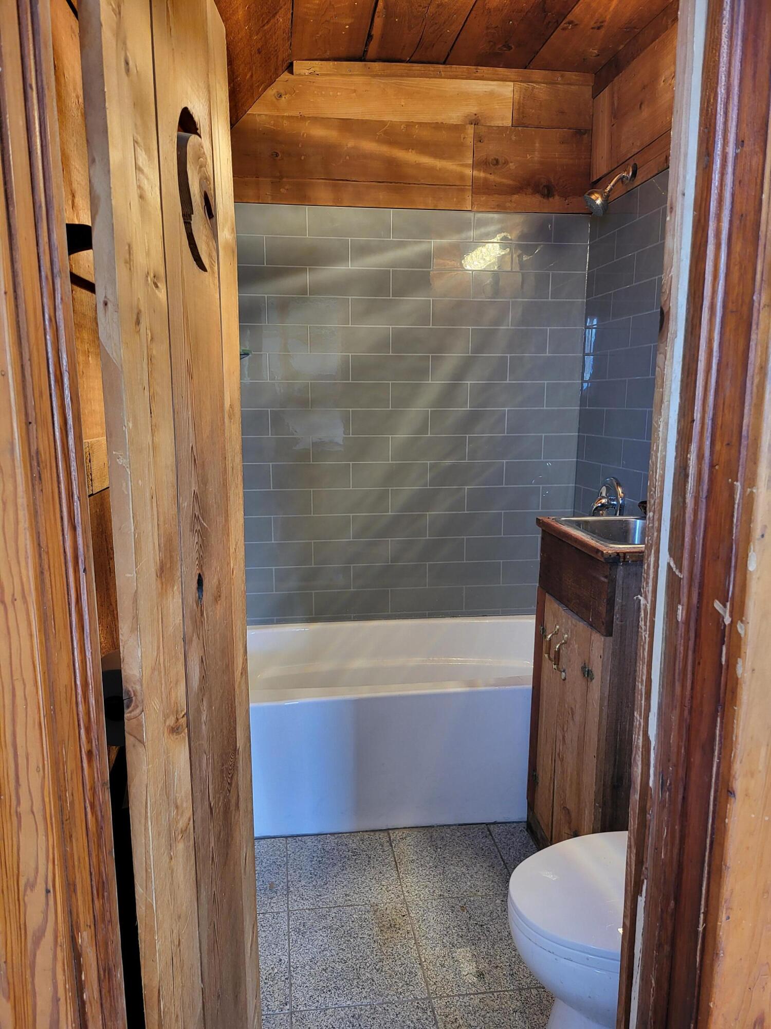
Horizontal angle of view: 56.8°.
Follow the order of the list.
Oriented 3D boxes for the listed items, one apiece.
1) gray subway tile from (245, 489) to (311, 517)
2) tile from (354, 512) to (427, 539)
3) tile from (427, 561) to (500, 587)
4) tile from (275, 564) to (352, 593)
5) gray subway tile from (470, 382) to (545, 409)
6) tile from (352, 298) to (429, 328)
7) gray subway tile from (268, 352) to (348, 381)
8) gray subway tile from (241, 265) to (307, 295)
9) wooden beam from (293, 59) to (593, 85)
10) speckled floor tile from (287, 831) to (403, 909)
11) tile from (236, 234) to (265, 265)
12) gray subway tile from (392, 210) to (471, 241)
[{"bbox_3d":[-0.438,-0.045,2.754,0.303,0.100,0.010,-1,11,-7],"label":"gray subway tile"},{"bbox_3d":[0.019,0.048,2.826,0.304,0.101,0.009,-1,11,-7],"label":"tile"},{"bbox_3d":[0.322,0.242,2.902,0.304,0.101,0.009,-1,11,-7],"label":"tile"},{"bbox_3d":[-0.286,0.256,2.831,0.304,0.101,0.009,-1,10,-7],"label":"tile"},{"bbox_3d":[0.477,-0.465,2.784,0.303,0.100,0.010,-1,11,-7],"label":"gray subway tile"},{"bbox_3d":[0.021,-0.757,2.668,0.304,0.101,0.009,-1,11,-7],"label":"tile"},{"bbox_3d":[-0.284,-0.550,2.674,0.303,0.100,0.010,-1,11,-7],"label":"gray subway tile"},{"bbox_3d":[-0.434,-0.848,2.594,0.304,0.102,0.009,-1,11,-7],"label":"gray subway tile"},{"bbox_3d":[0.217,-1.535,2.491,1.064,0.038,0.020,-1,11,-7],"label":"wooden beam"},{"bbox_3d":[-0.120,1.001,2.012,0.304,0.009,0.304,0,10,-8],"label":"speckled floor tile"},{"bbox_3d":[-0.586,-0.945,2.556,0.304,0.102,0.009,-1,11,-7],"label":"tile"},{"bbox_3d":[0.174,-1.062,2.630,0.303,0.100,0.010,-1,11,-7],"label":"gray subway tile"}]

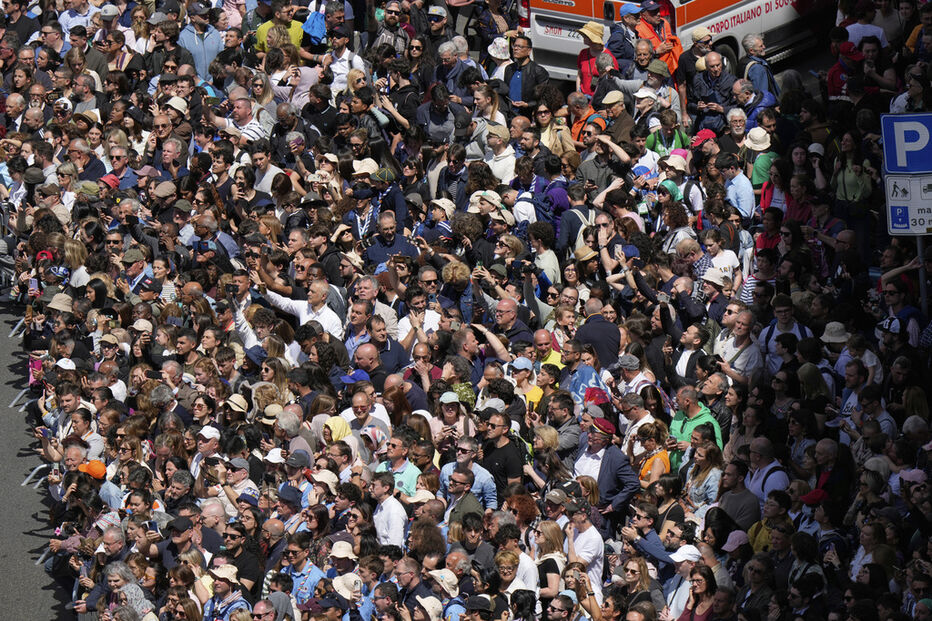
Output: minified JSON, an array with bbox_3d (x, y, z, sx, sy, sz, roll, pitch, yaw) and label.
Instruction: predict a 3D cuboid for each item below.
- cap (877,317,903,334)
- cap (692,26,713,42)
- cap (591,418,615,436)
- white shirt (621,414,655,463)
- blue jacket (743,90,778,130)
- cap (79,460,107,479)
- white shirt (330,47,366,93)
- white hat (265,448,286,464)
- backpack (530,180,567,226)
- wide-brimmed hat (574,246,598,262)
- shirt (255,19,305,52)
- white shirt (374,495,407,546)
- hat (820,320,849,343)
[{"bbox_3d":[4.072,0.138,99.734,0.270,0.140,0.180,-8,19,-34],"label":"cap"},{"bbox_3d":[2.529,-2.936,109.788,0.270,0.140,0.180,10,19,29],"label":"cap"},{"bbox_3d":[1.274,1.084,96.672,0.260,0.130,0.240,8,8,-42],"label":"cap"},{"bbox_3d":[1.555,1.235,93.317,0.310,0.680,0.500,-7,17,-19],"label":"white shirt"},{"bbox_3d":[2.822,-1.786,99.973,0.360,0.680,0.560,-9,18,-24],"label":"blue jacket"},{"bbox_3d":[-3.298,1.404,91.415,0.250,0.145,0.180,11,19,12],"label":"cap"},{"bbox_3d":[-1.127,-2.280,101.925,0.480,0.660,0.320,11,21,38],"label":"white shirt"},{"bbox_3d":[-1.641,1.253,89.166,0.240,0.140,0.220,-18,22,-38],"label":"white hat"},{"bbox_3d":[0.783,-0.994,97.114,0.210,0.460,0.310,11,22,27],"label":"backpack"},{"bbox_3d":[1.139,-0.529,97.832,0.270,0.130,0.240,-9,15,14],"label":"wide-brimmed hat"},{"bbox_3d":[-1.848,-2.590,103.120,0.500,0.660,0.290,-14,19,-29],"label":"shirt"},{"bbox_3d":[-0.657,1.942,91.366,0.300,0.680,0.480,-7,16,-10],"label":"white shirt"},{"bbox_3d":[3.265,0.186,91.474,0.280,0.140,0.270,-4,17,1],"label":"hat"}]

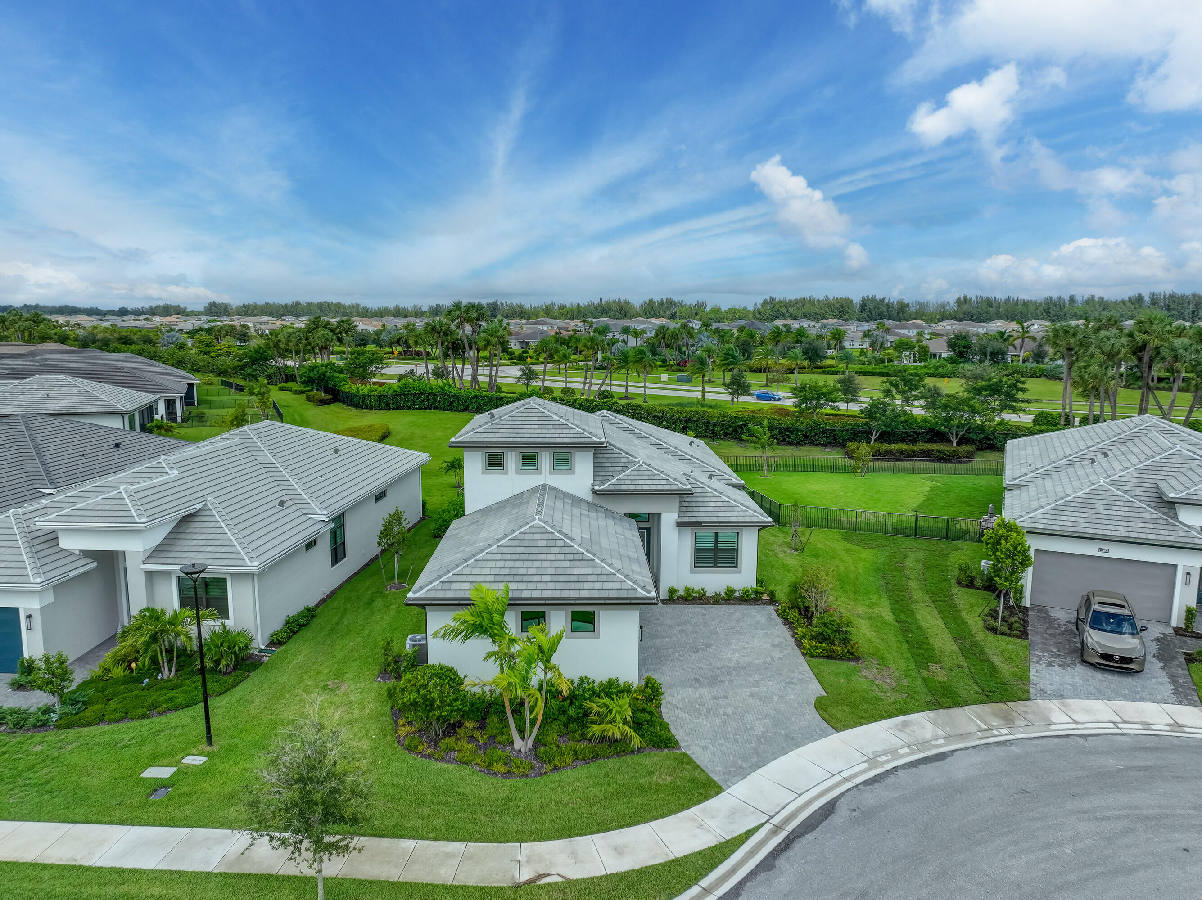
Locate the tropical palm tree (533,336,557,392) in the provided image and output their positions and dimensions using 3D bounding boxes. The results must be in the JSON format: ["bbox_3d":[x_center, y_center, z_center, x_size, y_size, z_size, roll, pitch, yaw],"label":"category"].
[{"bbox_3d":[-8.852,-13.254,130.265,3.900,9.200,3.900,0,9,0],"label":"tropical palm tree"}]

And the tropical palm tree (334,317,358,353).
[{"bbox_3d":[-48.656,-19.730,159.357,4.400,11.060,4.300,0,10,0],"label":"tropical palm tree"}]

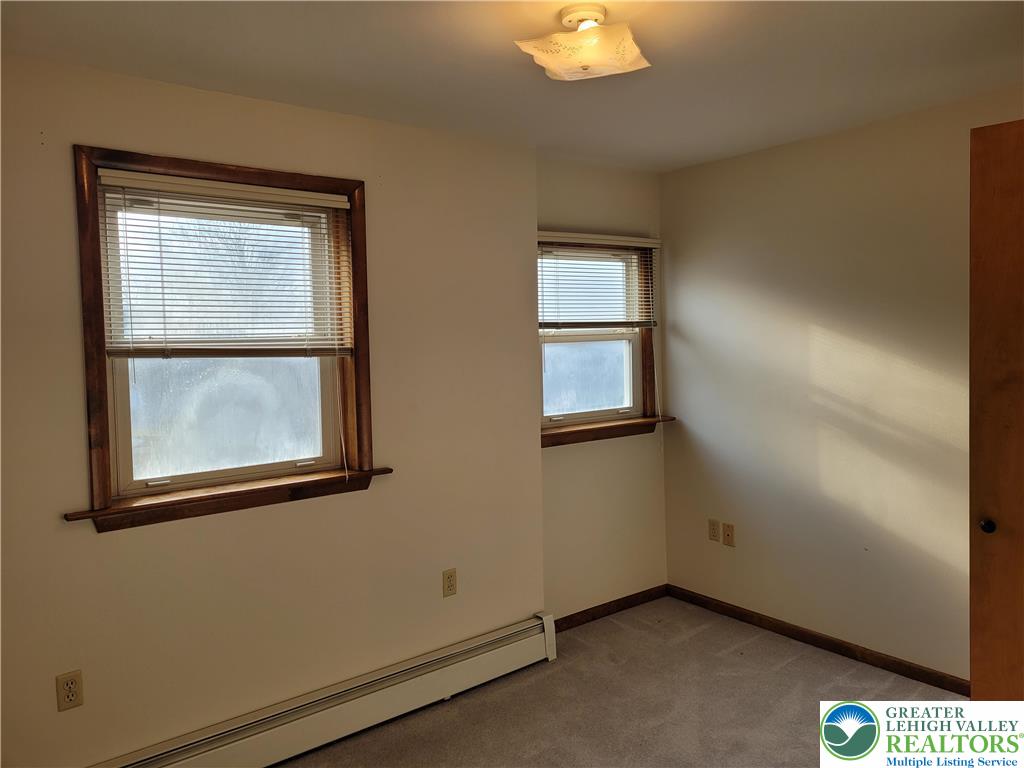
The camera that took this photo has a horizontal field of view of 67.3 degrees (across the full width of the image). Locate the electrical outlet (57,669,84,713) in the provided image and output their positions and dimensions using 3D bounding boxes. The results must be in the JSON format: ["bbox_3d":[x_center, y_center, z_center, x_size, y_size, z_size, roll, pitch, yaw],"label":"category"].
[{"bbox_3d":[-1.404,0.977,2.443,0.070,0.114,0.009,-4,4,-40],"label":"electrical outlet"}]

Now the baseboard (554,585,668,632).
[{"bbox_3d":[0.534,1.257,4.240,1.034,0.076,0.015,-4,4,-40],"label":"baseboard"}]

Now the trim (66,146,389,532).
[{"bbox_3d":[-0.974,-0.162,2.783,1.178,1.233,0.120,-4,4,-40],"label":"trim"}]

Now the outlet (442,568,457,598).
[{"bbox_3d":[-0.271,0.880,3.393,0.070,0.114,0.009,-4,4,-40],"label":"outlet"}]

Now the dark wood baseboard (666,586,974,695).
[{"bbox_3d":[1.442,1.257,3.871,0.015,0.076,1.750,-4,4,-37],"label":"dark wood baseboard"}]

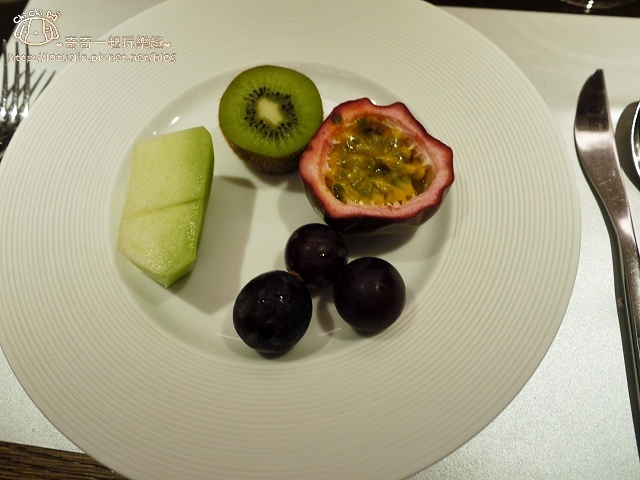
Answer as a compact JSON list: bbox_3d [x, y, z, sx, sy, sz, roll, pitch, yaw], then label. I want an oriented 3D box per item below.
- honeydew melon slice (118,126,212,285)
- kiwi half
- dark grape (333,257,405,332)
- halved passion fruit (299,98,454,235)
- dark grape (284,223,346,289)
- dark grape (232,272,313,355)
[{"bbox_3d":[-0.067,-0.013,0.237,0.036,0.030,0.074,1,66,-5],"label":"honeydew melon slice"},{"bbox_3d":[-0.023,-0.054,0.254,0.047,0.032,0.047,0,73,-2],"label":"kiwi half"},{"bbox_3d":[0.021,0.023,0.217,0.030,0.030,0.030,0,66,3],"label":"dark grape"},{"bbox_3d":[0.025,-0.029,0.241,0.067,0.029,0.067,0,63,0],"label":"halved passion fruit"},{"bbox_3d":[-0.002,0.007,0.228,0.028,0.028,0.028,0,66,3],"label":"dark grape"},{"bbox_3d":[-0.020,0.030,0.216,0.033,0.033,0.033,0,66,3],"label":"dark grape"}]

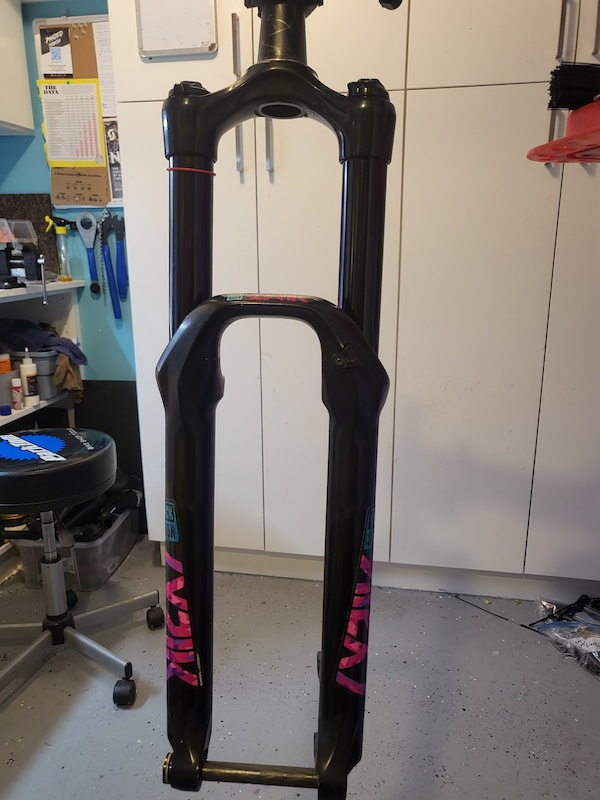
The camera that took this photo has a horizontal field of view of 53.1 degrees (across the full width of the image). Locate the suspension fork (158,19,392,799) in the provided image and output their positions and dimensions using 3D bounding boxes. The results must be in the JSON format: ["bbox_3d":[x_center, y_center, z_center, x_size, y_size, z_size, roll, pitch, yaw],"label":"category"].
[{"bbox_3d":[-0.022,-0.027,0.500,0.193,0.735,0.108,2,8,1],"label":"suspension fork"}]

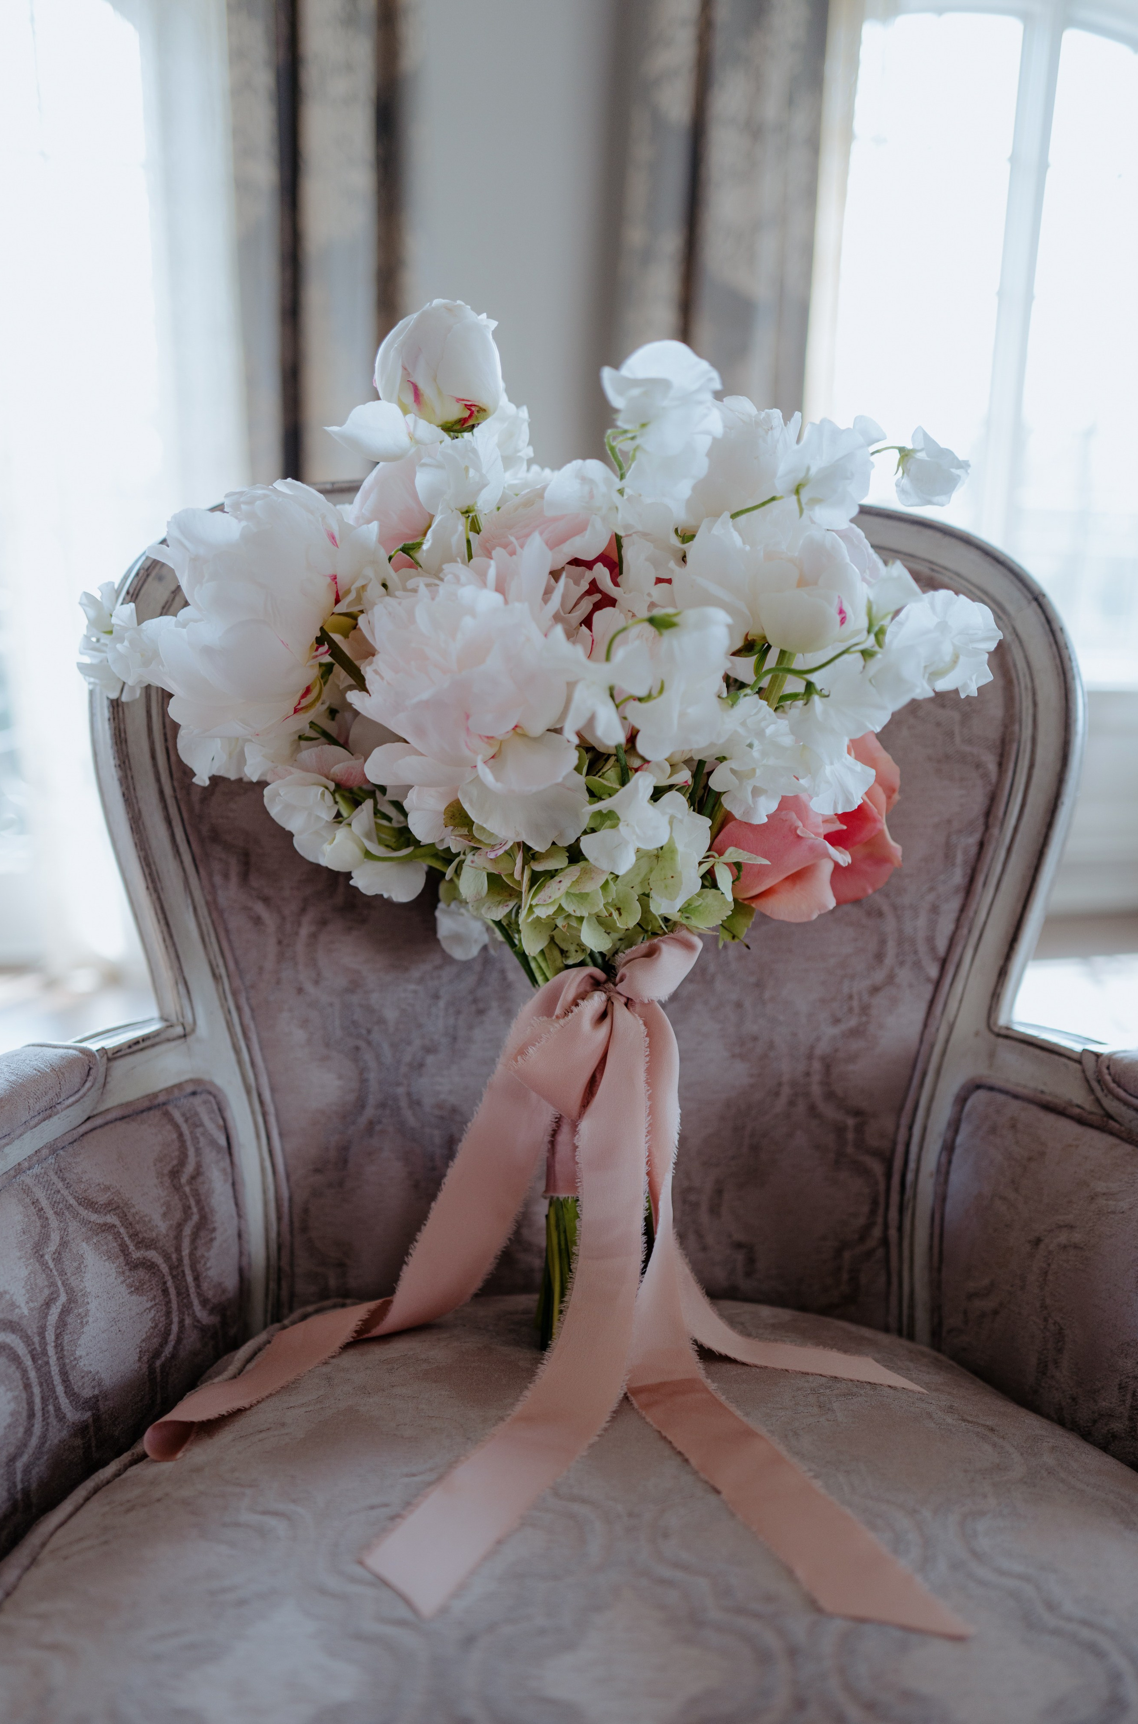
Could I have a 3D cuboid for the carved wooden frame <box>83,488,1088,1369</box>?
[{"bbox_3d":[0.011,0.041,0.818,0.635,0.550,0.130,1,4,-2],"label":"carved wooden frame"}]

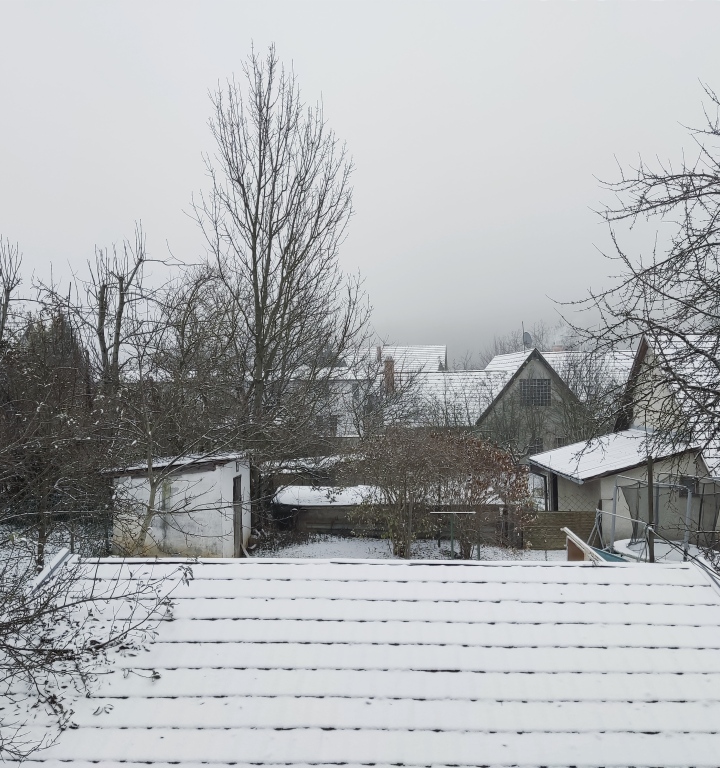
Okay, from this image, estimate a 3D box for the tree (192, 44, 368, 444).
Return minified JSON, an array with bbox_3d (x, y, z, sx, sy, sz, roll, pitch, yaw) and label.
[{"bbox_3d":[-3.100,-4.300,29.000,6.900,17.800,6.500,0,0,0],"label":"tree"}]

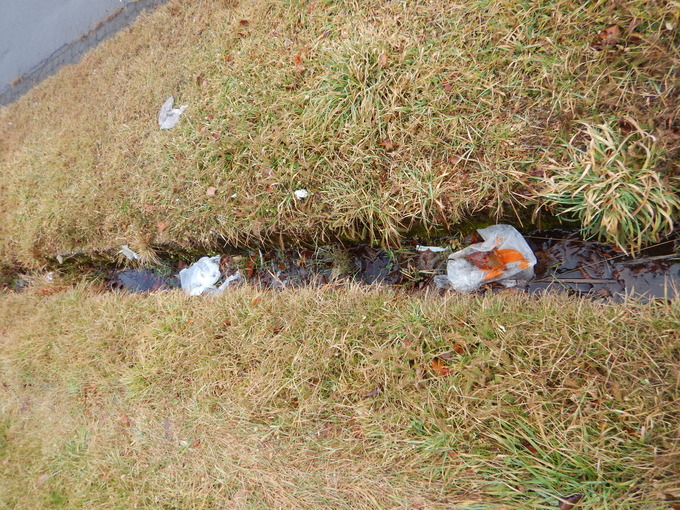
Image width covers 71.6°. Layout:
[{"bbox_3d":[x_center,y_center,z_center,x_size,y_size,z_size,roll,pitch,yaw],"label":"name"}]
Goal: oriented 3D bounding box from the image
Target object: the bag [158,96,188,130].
[{"bbox_3d":[-0.928,-0.795,2.633,0.259,0.060,0.172,9,93,38],"label":"bag"}]

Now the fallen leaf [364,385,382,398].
[{"bbox_3d":[0.127,0.507,1.746,0.085,0.025,0.045,-40,65,30],"label":"fallen leaf"}]

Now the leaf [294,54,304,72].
[{"bbox_3d":[-0.178,-0.831,2.062,0.043,0.025,0.085,-18,76,36],"label":"leaf"}]

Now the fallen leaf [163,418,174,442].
[{"bbox_3d":[-0.930,0.951,2.564,0.058,0.020,0.116,-24,73,35],"label":"fallen leaf"}]

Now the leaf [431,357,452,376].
[{"bbox_3d":[0.345,0.368,1.578,0.077,0.030,0.061,-28,71,34],"label":"leaf"}]

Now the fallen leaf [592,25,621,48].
[{"bbox_3d":[0.742,-0.598,1.310,0.065,0.040,0.044,-19,76,36],"label":"fallen leaf"}]

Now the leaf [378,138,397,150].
[{"bbox_3d":[0.179,-0.410,1.756,0.081,0.025,0.041,38,110,33],"label":"leaf"}]

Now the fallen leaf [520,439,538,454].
[{"bbox_3d":[0.564,0.569,1.397,0.060,0.025,0.045,51,117,29],"label":"fallen leaf"}]

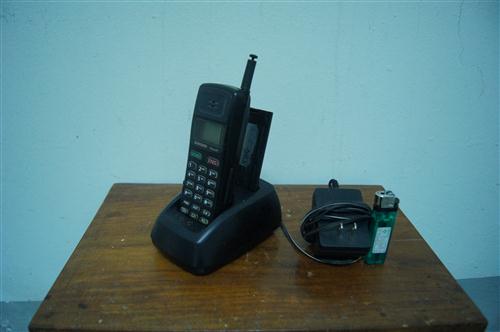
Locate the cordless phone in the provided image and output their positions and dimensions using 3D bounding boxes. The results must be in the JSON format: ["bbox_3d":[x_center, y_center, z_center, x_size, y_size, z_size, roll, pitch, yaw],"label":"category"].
[{"bbox_3d":[-0.031,-0.024,0.375,0.048,0.171,0.041,18,15,33],"label":"cordless phone"}]

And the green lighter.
[{"bbox_3d":[0.123,0.058,0.353,0.021,0.079,0.011,2,25,2],"label":"green lighter"}]

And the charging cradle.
[{"bbox_3d":[-0.034,0.052,0.402,0.078,0.045,0.121,22,32,37],"label":"charging cradle"}]

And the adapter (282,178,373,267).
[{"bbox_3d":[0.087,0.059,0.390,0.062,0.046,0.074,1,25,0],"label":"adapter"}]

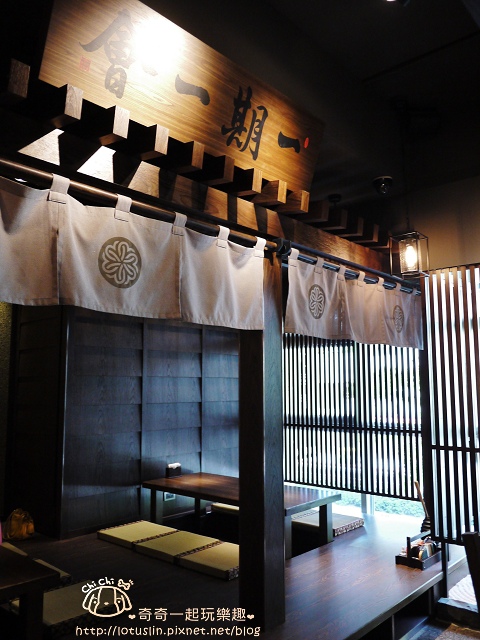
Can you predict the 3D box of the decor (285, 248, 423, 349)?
[{"bbox_3d":[0.823,-0.081,3.384,0.067,0.470,1.696,-6,-9,42],"label":"decor"}]

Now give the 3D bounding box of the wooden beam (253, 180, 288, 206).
[{"bbox_3d":[0.143,-0.657,2.714,0.213,0.102,0.061,5,-1,43],"label":"wooden beam"}]

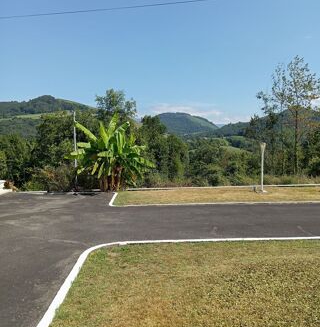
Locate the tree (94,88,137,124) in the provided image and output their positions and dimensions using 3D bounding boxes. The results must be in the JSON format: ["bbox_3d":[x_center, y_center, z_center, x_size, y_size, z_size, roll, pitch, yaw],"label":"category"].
[{"bbox_3d":[-3.070,-2.300,24.000,3.300,6.000,3.200,-1,3,0],"label":"tree"}]

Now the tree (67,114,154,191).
[{"bbox_3d":[-1.770,-0.380,12.200,3.100,2.700,2.800,-1,3,0],"label":"tree"}]

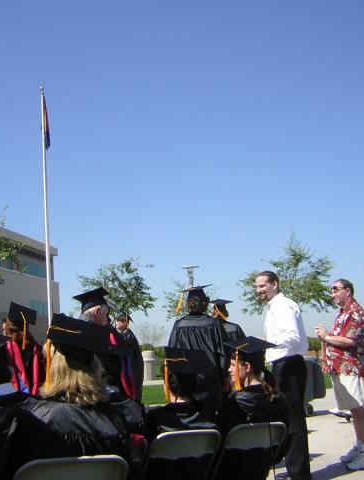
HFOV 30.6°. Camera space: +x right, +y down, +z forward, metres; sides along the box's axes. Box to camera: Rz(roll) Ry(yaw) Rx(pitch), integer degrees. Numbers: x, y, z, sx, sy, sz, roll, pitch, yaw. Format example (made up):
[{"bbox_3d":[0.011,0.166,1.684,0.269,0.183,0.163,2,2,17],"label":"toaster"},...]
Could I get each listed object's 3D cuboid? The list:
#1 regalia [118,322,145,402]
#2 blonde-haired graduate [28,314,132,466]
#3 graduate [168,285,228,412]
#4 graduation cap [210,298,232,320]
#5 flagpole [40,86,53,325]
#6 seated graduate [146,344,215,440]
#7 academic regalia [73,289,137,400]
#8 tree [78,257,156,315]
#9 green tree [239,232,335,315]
[{"bbox_3d":[-0.737,1.886,9.000,0.600,1.200,0.420,-1,-10,-11],"label":"regalia"},{"bbox_3d":[-0.454,1.052,2.979,0.530,1.380,0.750,-2,-9,-6],"label":"blonde-haired graduate"},{"bbox_3d":[0.149,1.221,5.376,0.520,1.710,0.380,-2,-9,-5],"label":"graduate"},{"bbox_3d":[0.445,0.750,7.400,0.260,0.150,0.260,-5,-3,29],"label":"graduation cap"},{"bbox_3d":[-4.210,-0.190,20.604,0.180,9.600,0.180,-3,-9,0],"label":"flagpole"},{"bbox_3d":[0.015,1.225,3.608,0.550,1.250,0.800,-2,-10,-7],"label":"seated graduate"},{"bbox_3d":[-0.582,1.248,5.152,0.550,1.720,0.550,-1,-10,-12],"label":"academic regalia"},{"bbox_3d":[-2.035,2.617,21.672,2.600,4.150,2.500,-3,-9,0],"label":"tree"},{"bbox_3d":[3.231,2.092,20.104,2.900,4.600,2.800,-3,-10,0],"label":"green tree"}]

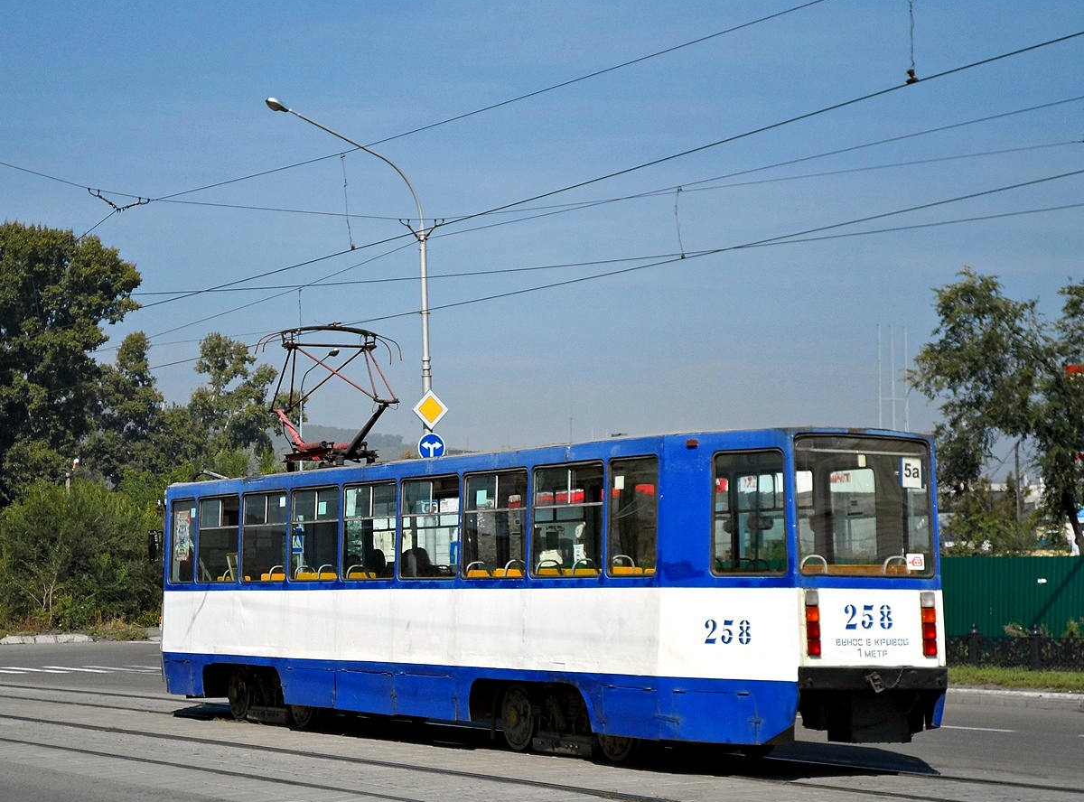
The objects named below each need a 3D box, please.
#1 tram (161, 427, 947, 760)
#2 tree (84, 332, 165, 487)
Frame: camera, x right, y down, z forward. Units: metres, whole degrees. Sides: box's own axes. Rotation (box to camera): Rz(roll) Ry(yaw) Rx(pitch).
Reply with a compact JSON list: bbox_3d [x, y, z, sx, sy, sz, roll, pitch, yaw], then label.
[{"bbox_3d":[-0.935,2.406,25.026,2.600,3.180,14.500,5,-7,-34],"label":"tram"},{"bbox_3d":[-25.751,4.935,128.130,7.000,18.470,7.000,1,-6,0],"label":"tree"}]

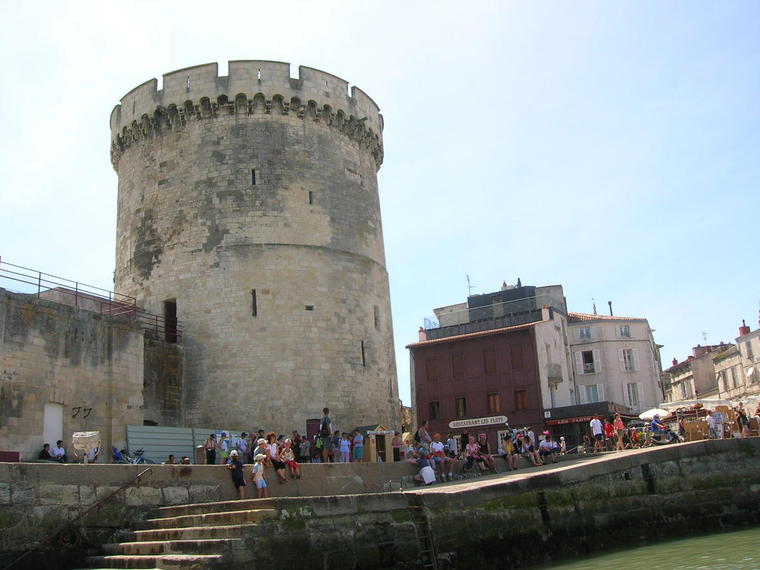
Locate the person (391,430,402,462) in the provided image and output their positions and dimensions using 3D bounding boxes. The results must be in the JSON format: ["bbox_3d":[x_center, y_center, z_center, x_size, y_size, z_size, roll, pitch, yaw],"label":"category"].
[{"bbox_3d":[0.802,7.535,34.000,0.480,1.650,0.320,-9,-13,24],"label":"person"}]

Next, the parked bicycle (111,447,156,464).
[{"bbox_3d":[-9.252,6.707,28.000,1.720,1.050,0.580,-2,-12,-6],"label":"parked bicycle"}]

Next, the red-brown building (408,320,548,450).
[{"bbox_3d":[8.775,8.701,56.093,10.318,9.000,7.000,-13,-17,32],"label":"red-brown building"}]

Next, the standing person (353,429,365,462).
[{"bbox_3d":[-0.896,7.176,32.730,0.360,1.700,0.500,1,-15,-19],"label":"standing person"}]

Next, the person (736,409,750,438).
[{"bbox_3d":[22.045,8.324,45.000,0.500,1.680,0.360,4,-14,-30],"label":"person"}]

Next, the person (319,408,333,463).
[{"bbox_3d":[-1.757,4.991,24.800,0.480,1.770,0.360,-4,-12,3],"label":"person"}]

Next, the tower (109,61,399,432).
[{"bbox_3d":[-7.137,0.504,42.791,16.100,20.100,16.100,-1,-14,-9],"label":"tower"}]

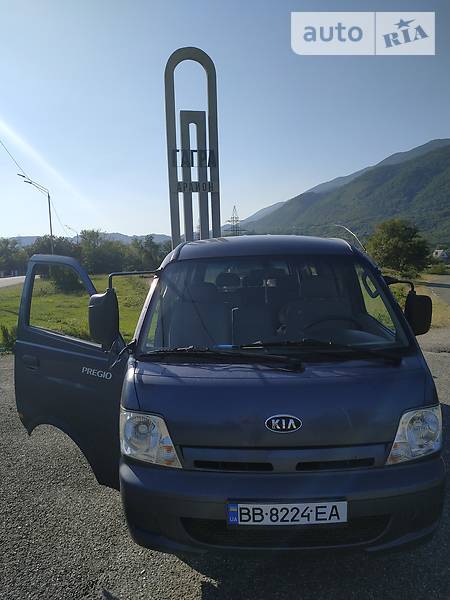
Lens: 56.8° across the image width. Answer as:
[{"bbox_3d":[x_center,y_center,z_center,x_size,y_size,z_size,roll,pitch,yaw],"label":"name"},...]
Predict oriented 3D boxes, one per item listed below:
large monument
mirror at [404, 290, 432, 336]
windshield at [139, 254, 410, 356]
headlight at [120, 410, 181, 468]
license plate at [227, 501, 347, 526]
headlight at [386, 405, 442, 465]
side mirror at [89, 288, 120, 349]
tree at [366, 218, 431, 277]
[{"bbox_3d":[-1.742,-7.559,24.471,3.100,13.680,0.600,-2,6,-6],"label":"large monument"},{"bbox_3d":[1.206,0.087,2.600,0.190,0.290,0.120,-1,6,7],"label":"mirror"},{"bbox_3d":[0.258,0.017,2.531,1.500,0.740,0.170,-2,-37,1],"label":"windshield"},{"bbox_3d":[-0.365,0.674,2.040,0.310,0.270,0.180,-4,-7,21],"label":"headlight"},{"bbox_3d":[0.276,0.942,1.840,0.525,0.113,0.020,-2,17,1],"label":"license plate"},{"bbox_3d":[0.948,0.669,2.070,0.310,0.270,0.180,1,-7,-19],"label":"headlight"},{"bbox_3d":[-0.669,0.108,2.300,0.180,0.330,0.130,-2,6,-5],"label":"side mirror"},{"bbox_3d":[14.928,-4.543,36.000,5.200,4.800,5.000,1,6,24],"label":"tree"}]

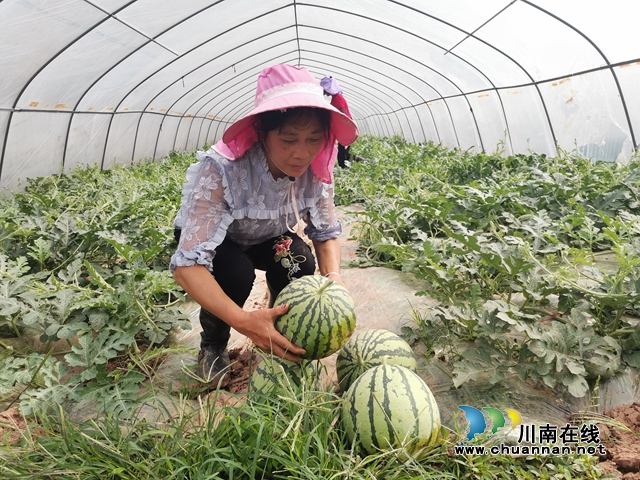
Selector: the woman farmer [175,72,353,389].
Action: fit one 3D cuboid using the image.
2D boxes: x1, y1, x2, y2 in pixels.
[{"bbox_3d":[-0.204,0.023,1.450,0.530,0.980,0.730,-12,15,-31],"label":"woman farmer"}]

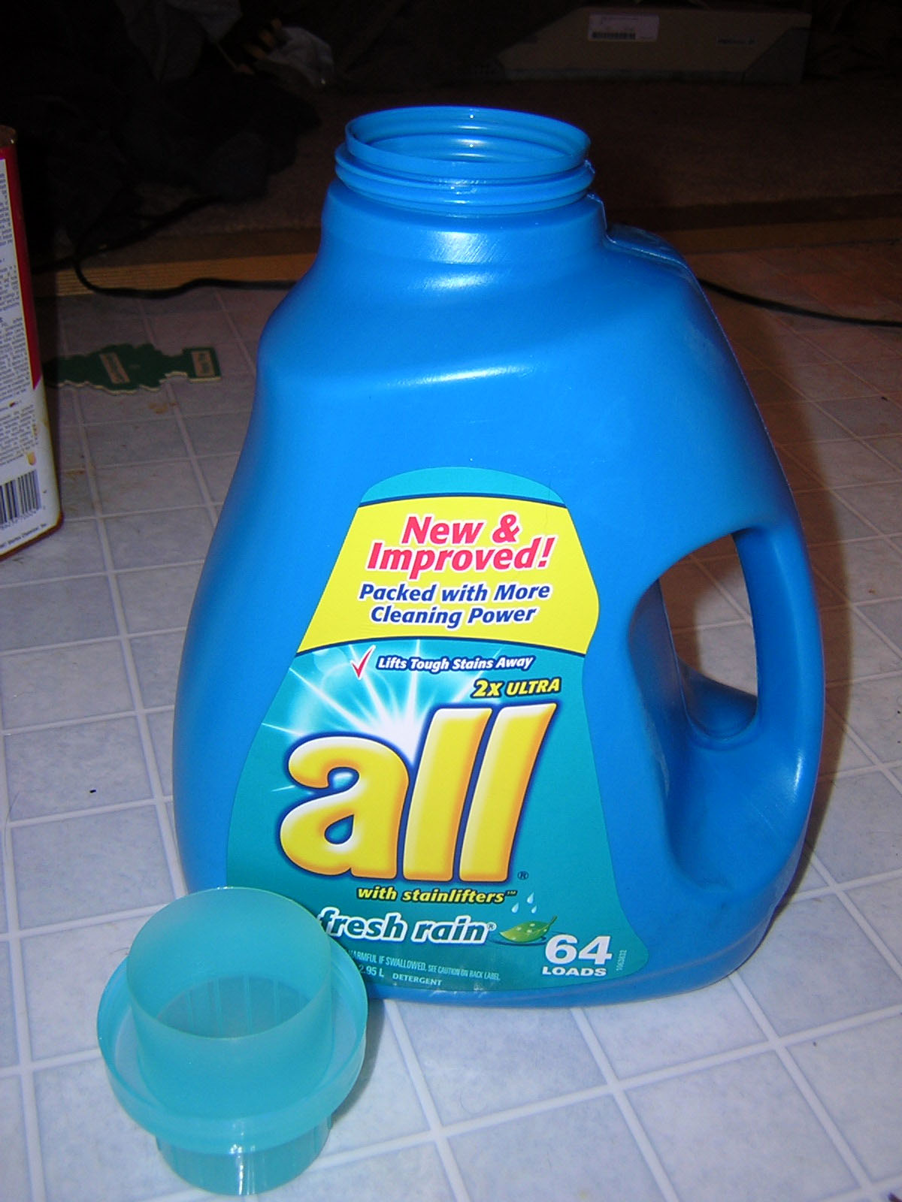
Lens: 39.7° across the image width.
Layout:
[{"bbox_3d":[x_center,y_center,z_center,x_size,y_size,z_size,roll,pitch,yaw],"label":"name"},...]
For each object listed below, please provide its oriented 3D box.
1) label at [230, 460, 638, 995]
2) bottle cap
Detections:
[{"bbox_3d":[0.001,0.043,0.350,0.130,0.180,0.013,2,31,-3],"label":"label"},{"bbox_3d":[-0.058,0.120,0.339,0.071,0.067,0.071,3,34,-2],"label":"bottle cap"}]

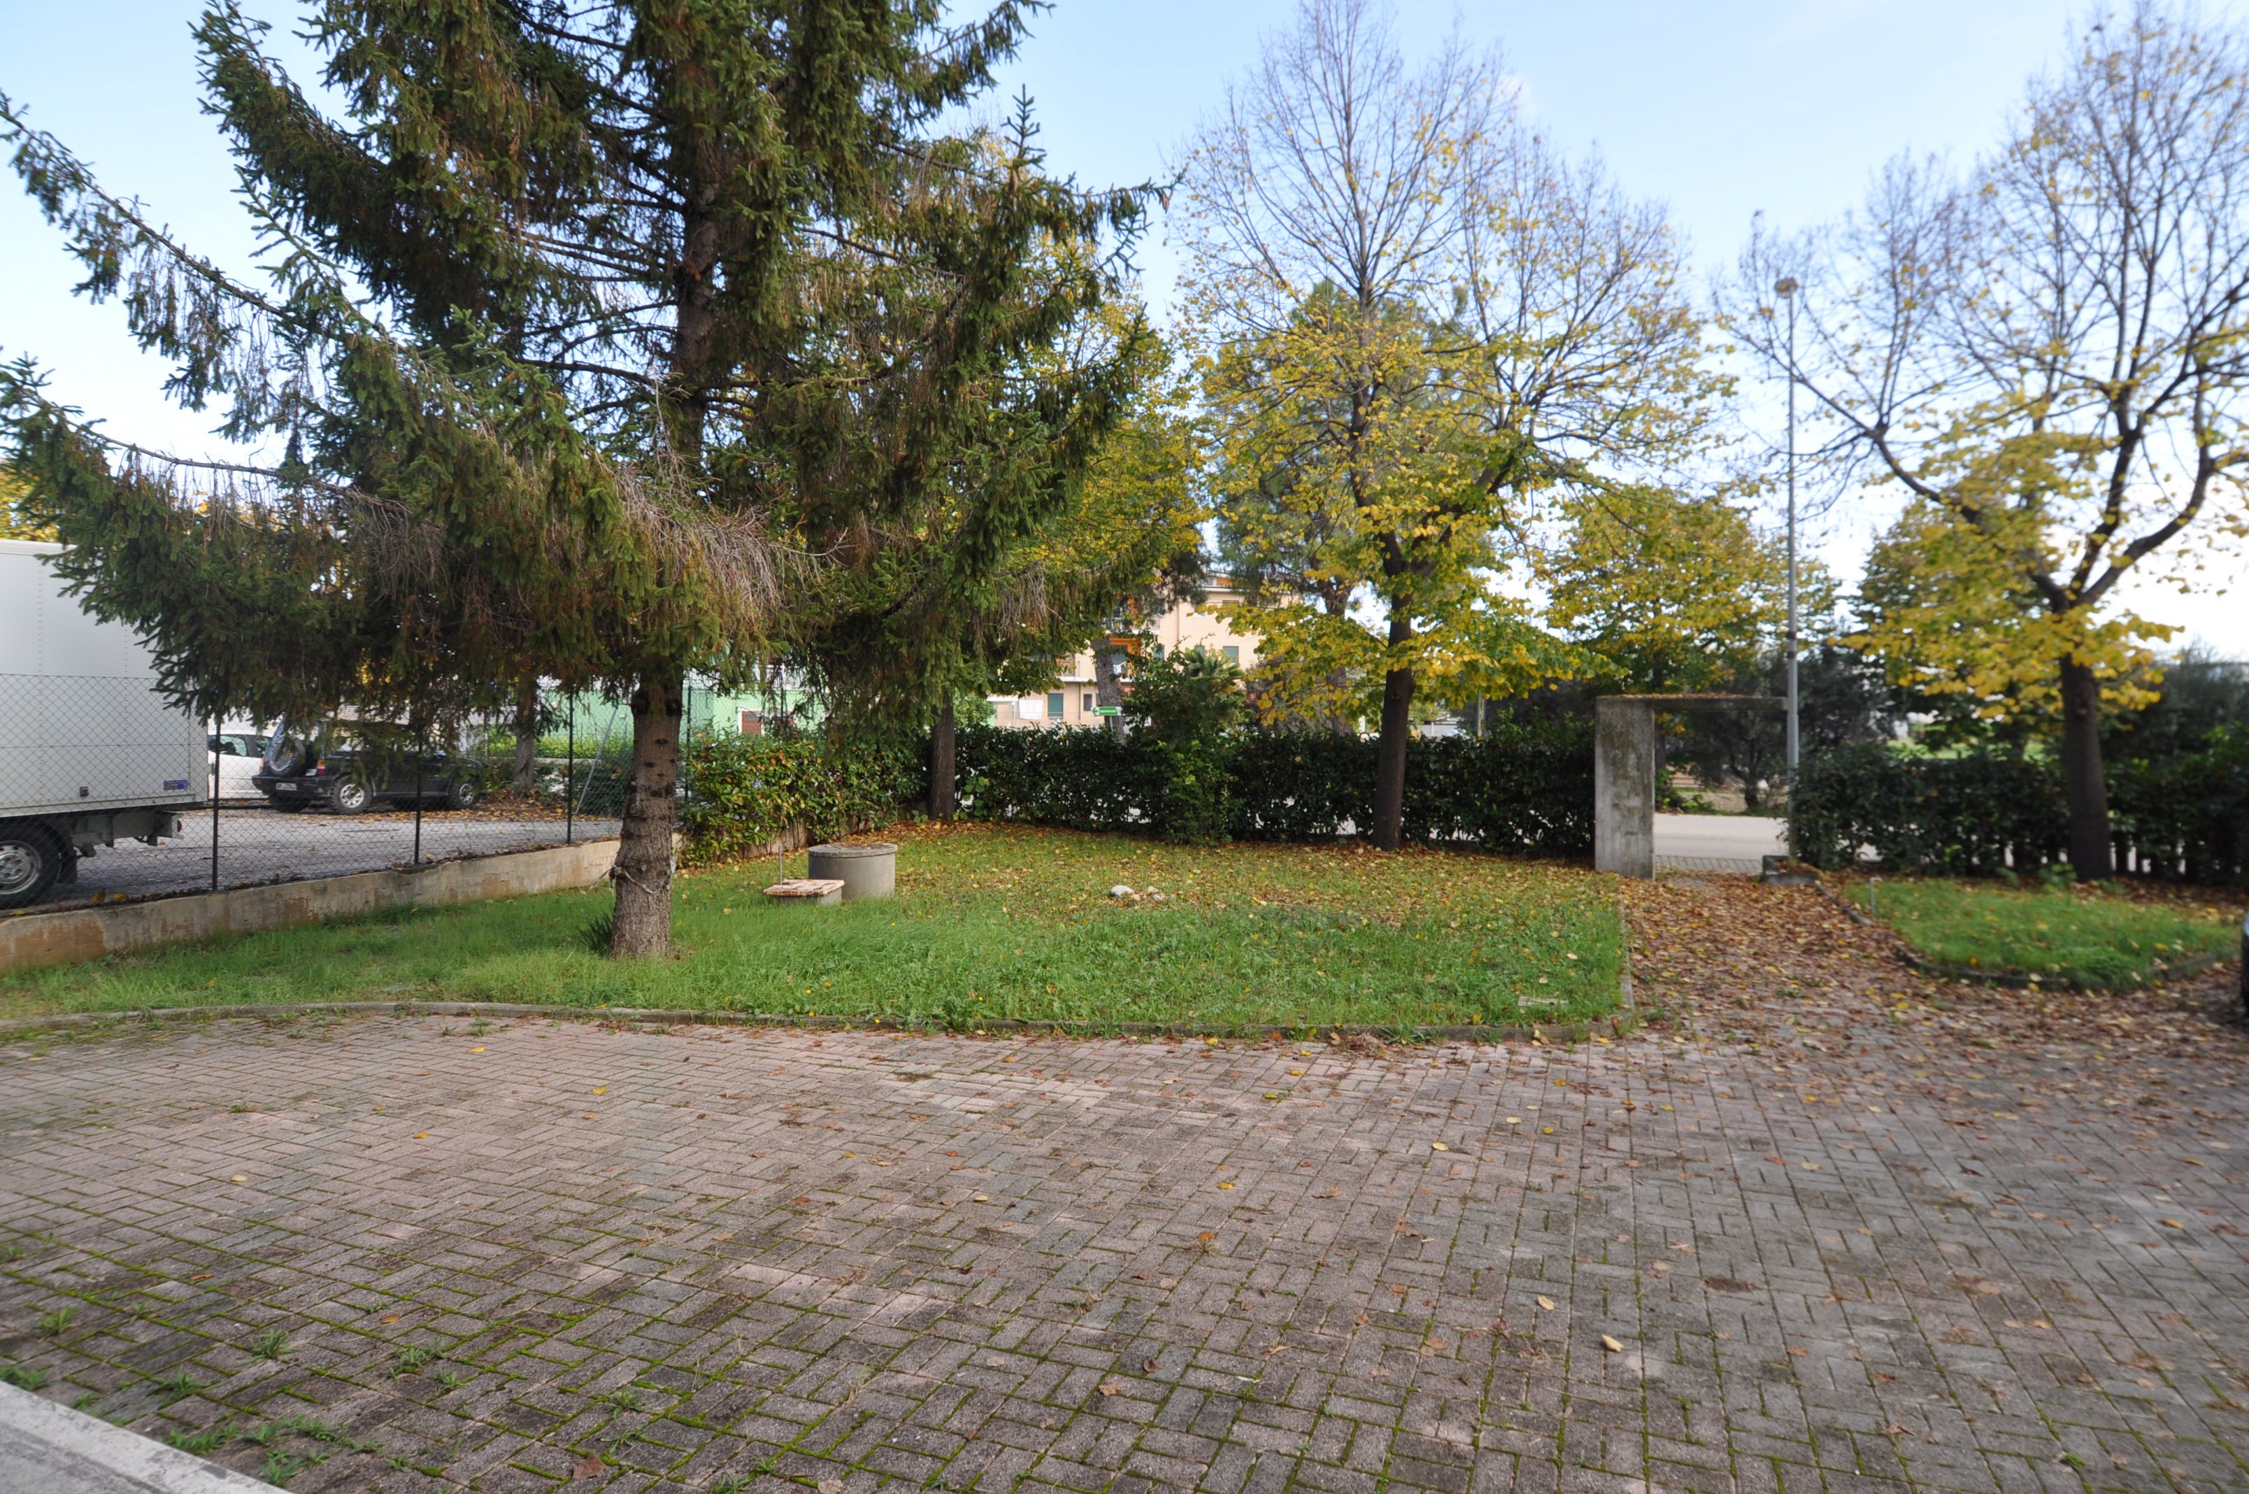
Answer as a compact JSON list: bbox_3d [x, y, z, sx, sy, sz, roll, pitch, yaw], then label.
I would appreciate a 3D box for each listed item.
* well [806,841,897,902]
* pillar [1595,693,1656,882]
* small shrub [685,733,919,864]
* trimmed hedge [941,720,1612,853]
[{"bbox_3d":[-3.220,1.477,13.272,1.060,0.580,1.060,0,-1,0],"label":"well"},{"bbox_3d":[7.368,0.626,16.569,0.740,2.630,0.500,0,-1,24],"label":"pillar"},{"bbox_3d":[-4.770,0.711,18.276,0.800,1.950,6.049,0,-1,25],"label":"small shrub"},{"bbox_3d":[2.041,0.714,19.404,11.300,2.000,0.850,0,-1,24],"label":"trimmed hedge"}]

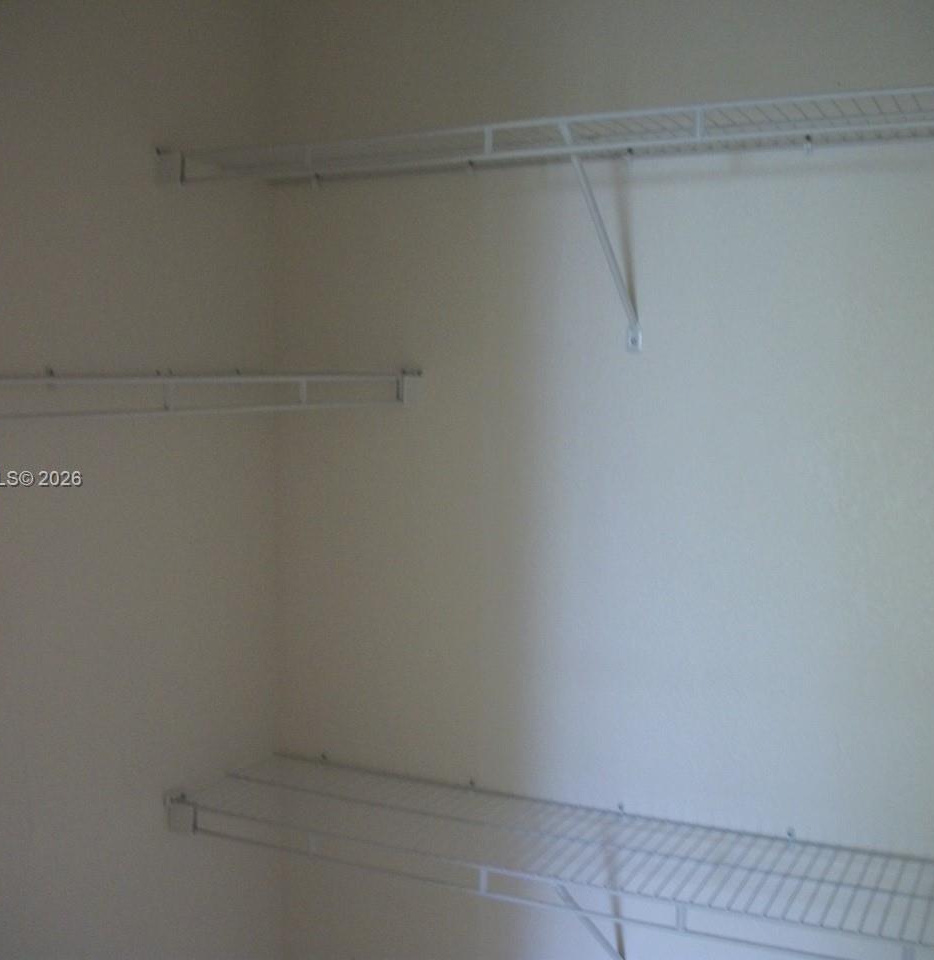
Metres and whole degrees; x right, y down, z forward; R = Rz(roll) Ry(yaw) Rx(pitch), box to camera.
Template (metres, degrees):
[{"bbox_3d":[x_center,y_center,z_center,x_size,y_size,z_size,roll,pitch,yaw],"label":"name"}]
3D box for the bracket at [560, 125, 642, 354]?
[{"bbox_3d":[0.202,-0.345,1.743,0.025,0.311,0.303,2,5,26],"label":"bracket"}]

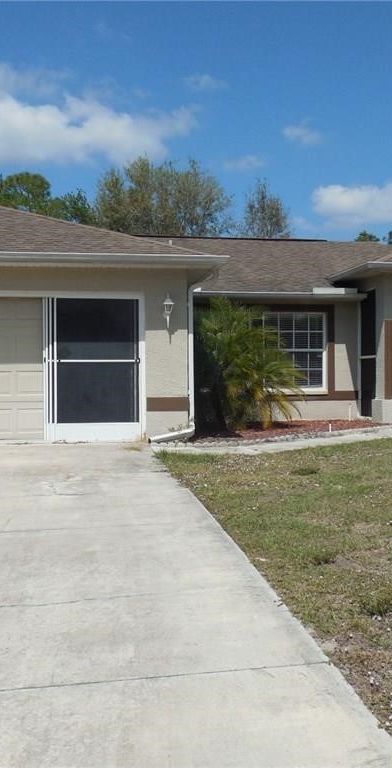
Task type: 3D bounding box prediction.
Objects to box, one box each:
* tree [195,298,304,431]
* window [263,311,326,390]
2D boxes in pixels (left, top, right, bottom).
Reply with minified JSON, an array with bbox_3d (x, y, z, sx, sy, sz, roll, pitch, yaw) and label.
[{"bbox_3d":[0.900,-0.390,12.950,2.000,2.250,1.900,-1,1,-8],"label":"tree"},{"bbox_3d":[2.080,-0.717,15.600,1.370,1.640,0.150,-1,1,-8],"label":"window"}]

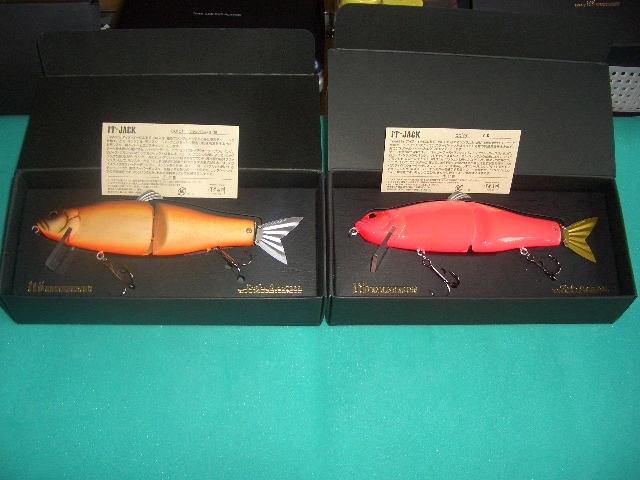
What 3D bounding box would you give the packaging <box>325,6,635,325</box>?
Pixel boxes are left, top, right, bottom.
[{"bbox_3d":[0.121,-0.056,0.509,0.228,0.124,0.211,1,59,-3],"label":"packaging"}]

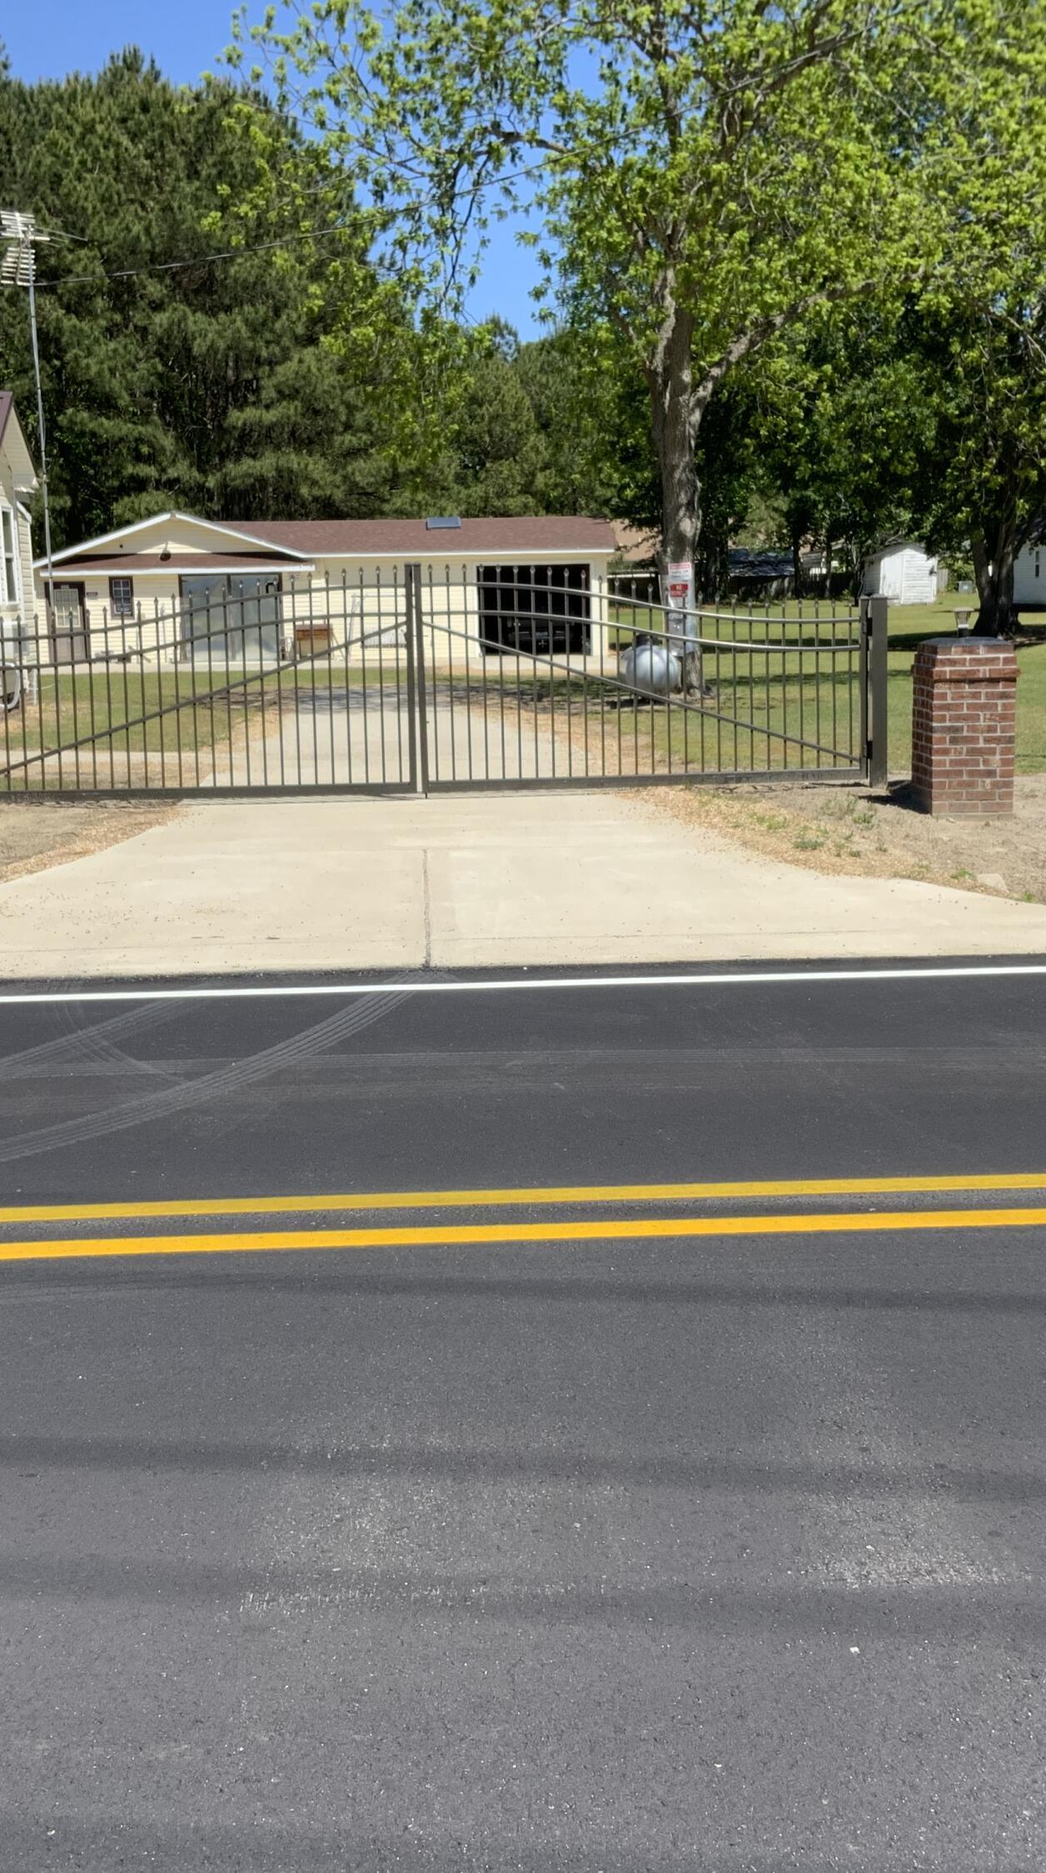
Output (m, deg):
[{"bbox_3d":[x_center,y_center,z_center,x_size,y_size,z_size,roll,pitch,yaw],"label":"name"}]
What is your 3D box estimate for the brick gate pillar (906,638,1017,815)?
[{"bbox_3d":[2.706,-1.295,12.866,0.540,1.040,0.540,-2,10,-4],"label":"brick gate pillar"}]

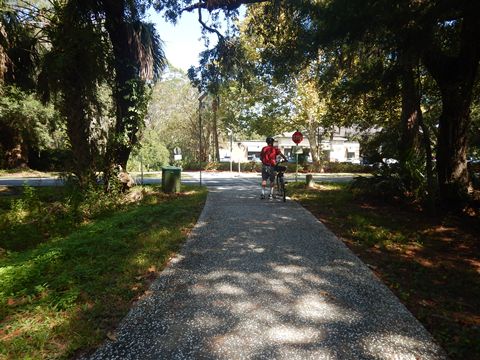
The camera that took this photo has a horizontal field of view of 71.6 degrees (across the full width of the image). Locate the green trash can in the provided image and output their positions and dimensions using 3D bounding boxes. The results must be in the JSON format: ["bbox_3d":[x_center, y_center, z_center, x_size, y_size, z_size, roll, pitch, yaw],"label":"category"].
[{"bbox_3d":[-2.320,-0.023,11.300,0.620,0.860,0.620,0,5,0],"label":"green trash can"}]

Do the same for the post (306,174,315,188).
[{"bbox_3d":[2.630,0.030,12.600,0.240,0.500,0.240,0,5,0],"label":"post"}]

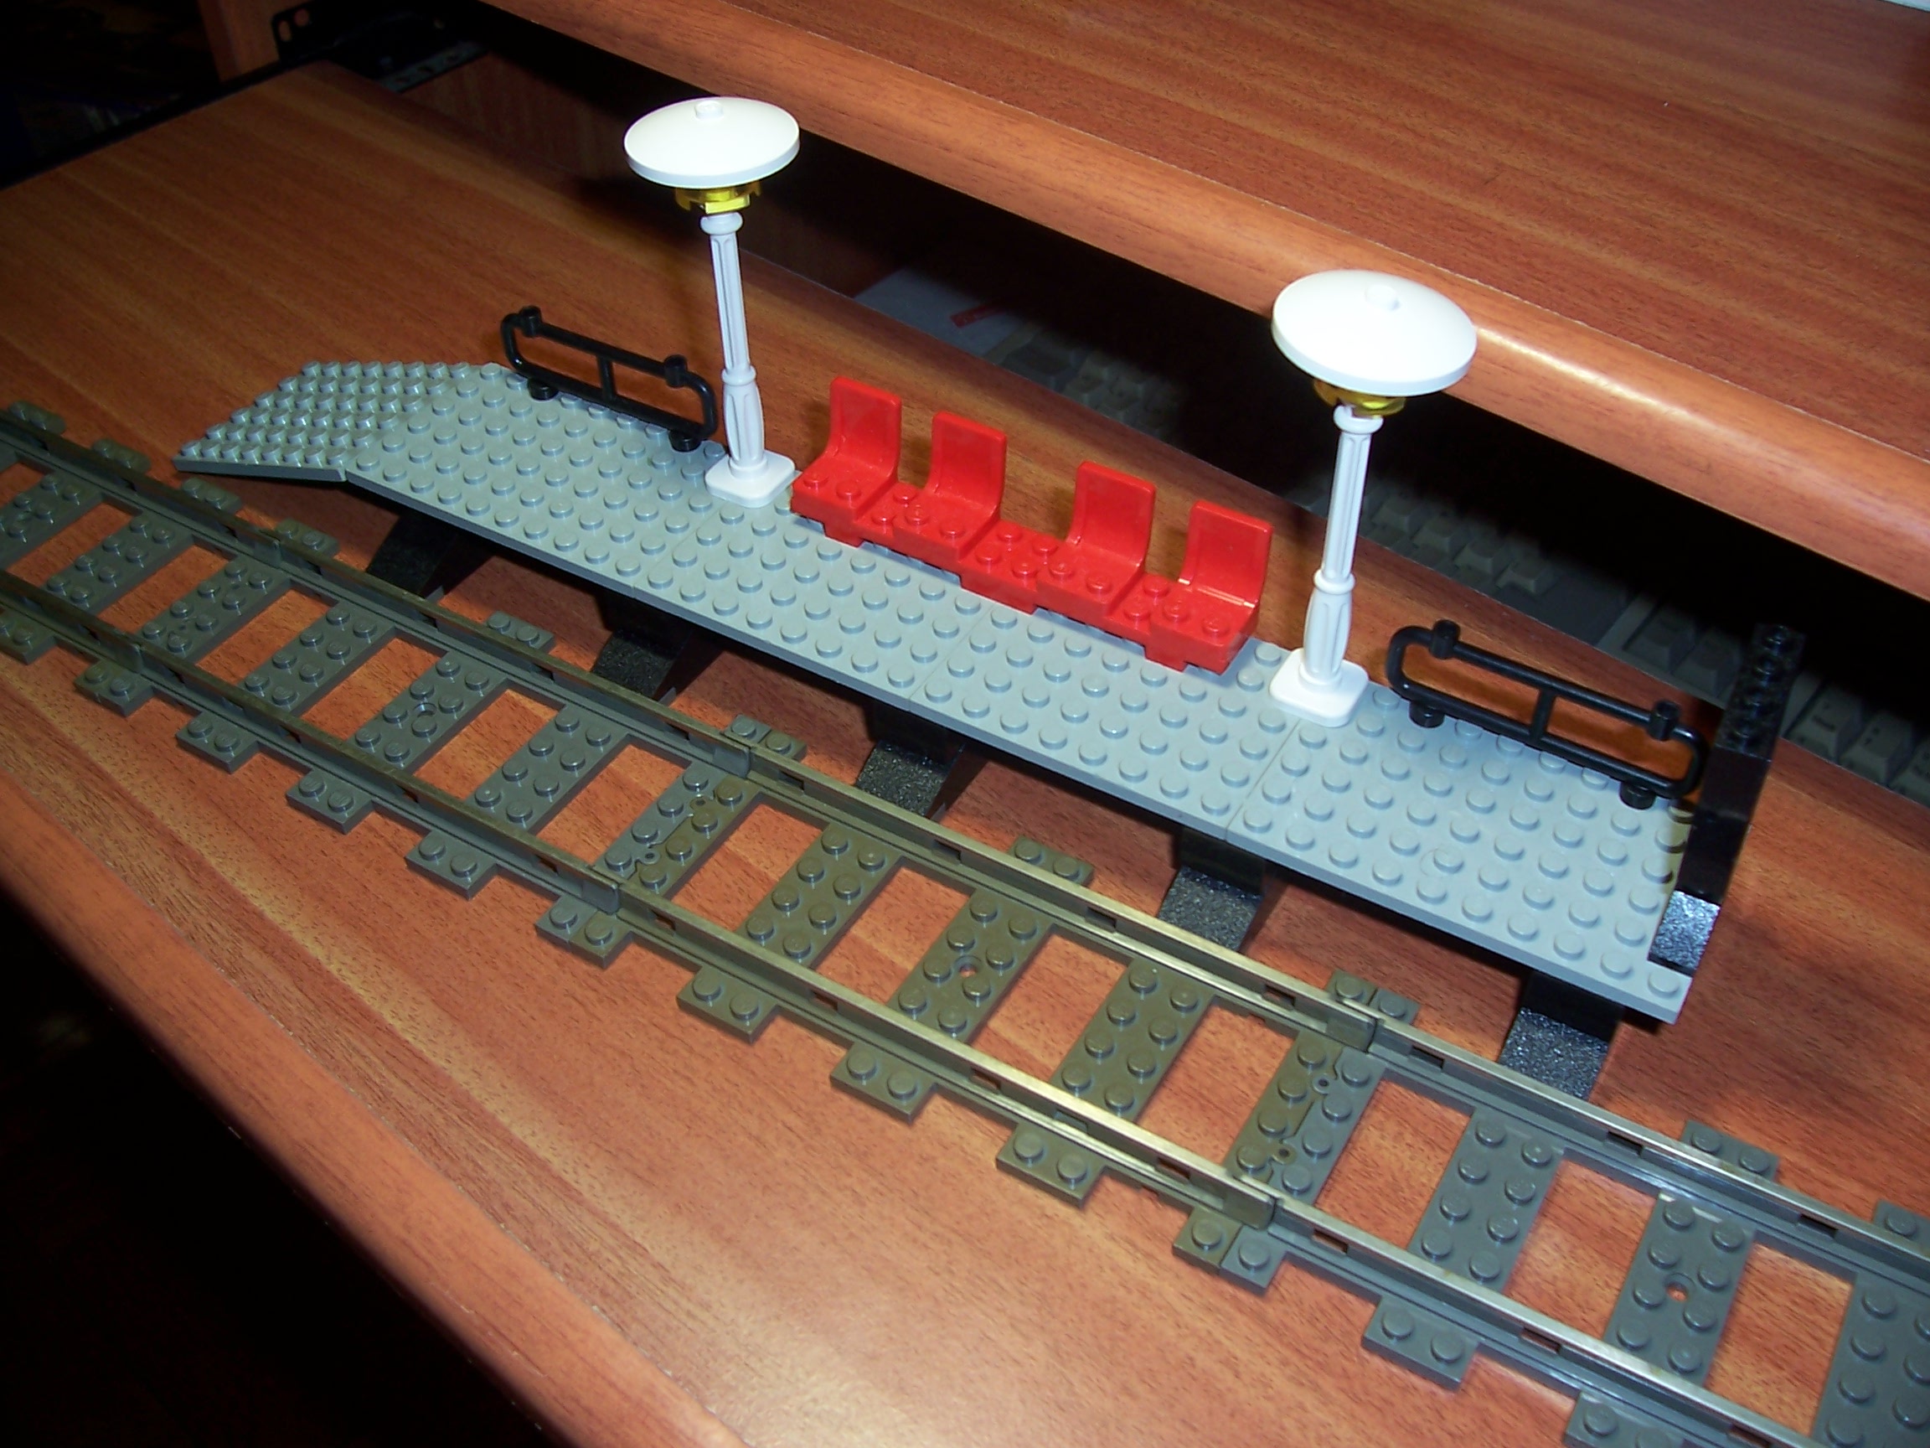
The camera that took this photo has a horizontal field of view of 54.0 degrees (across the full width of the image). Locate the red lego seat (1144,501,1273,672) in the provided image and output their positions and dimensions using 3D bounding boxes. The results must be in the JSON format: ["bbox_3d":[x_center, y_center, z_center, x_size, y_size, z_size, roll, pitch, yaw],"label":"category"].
[{"bbox_3d":[0.045,-0.025,0.350,0.016,0.025,0.016,22,48,22],"label":"red lego seat"}]

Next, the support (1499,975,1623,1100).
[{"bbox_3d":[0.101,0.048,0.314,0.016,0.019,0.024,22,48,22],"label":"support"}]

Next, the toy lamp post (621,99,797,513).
[{"bbox_3d":[-0.045,-0.081,0.370,0.032,0.085,0.032,0,43,0],"label":"toy lamp post"}]

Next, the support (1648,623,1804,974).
[{"bbox_3d":[0.122,0.013,0.301,0.008,0.043,0.040,22,48,22],"label":"support"}]

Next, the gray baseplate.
[{"bbox_3d":[-0.026,-0.022,0.384,0.352,0.023,0.048,22,48,22],"label":"gray baseplate"}]

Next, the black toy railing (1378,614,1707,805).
[{"bbox_3d":[0.101,-0.001,0.332,0.059,0.021,0.006,22,48,22],"label":"black toy railing"}]

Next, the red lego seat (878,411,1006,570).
[{"bbox_3d":[-0.004,-0.045,0.370,0.016,0.025,0.016,22,48,22],"label":"red lego seat"}]

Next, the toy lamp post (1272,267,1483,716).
[{"bbox_3d":[0.065,-0.036,0.322,0.032,0.085,0.032,0,43,0],"label":"toy lamp post"}]

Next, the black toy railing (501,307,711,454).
[{"bbox_3d":[-0.077,-0.074,0.409,0.059,0.021,0.006,22,48,22],"label":"black toy railing"}]

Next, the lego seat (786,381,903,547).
[{"bbox_3d":[-0.024,-0.053,0.379,0.016,0.025,0.016,22,48,22],"label":"lego seat"}]

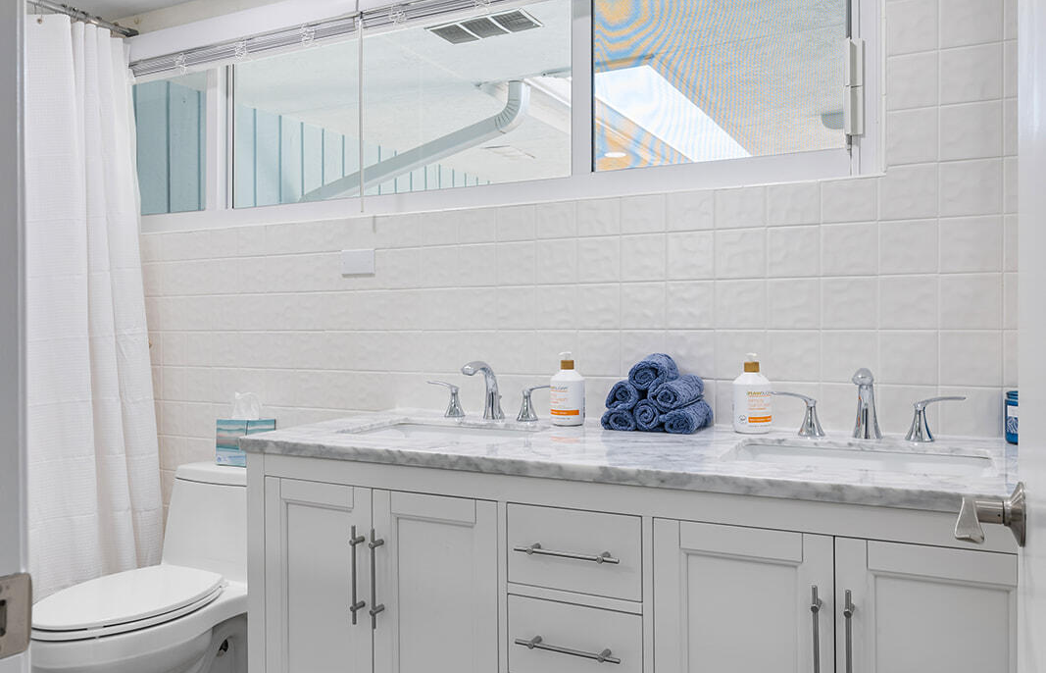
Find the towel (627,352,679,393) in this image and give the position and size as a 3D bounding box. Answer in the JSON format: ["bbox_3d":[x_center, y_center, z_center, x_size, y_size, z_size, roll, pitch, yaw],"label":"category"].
[{"bbox_3d":[0.295,0.079,1.837,0.074,0.070,0.140,0,1,27],"label":"towel"}]

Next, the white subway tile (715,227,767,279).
[{"bbox_3d":[0.481,-0.180,1.824,0.108,0.108,0.010,0,0,27],"label":"white subway tile"}]

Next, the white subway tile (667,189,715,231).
[{"bbox_3d":[0.382,-0.281,1.873,0.108,0.086,0.010,0,0,27],"label":"white subway tile"}]

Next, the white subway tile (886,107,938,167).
[{"bbox_3d":[0.792,-0.405,1.684,0.094,0.108,0.010,0,0,27],"label":"white subway tile"}]

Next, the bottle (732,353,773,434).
[{"bbox_3d":[0.489,0.120,1.762,0.077,0.168,0.077,0,0,0],"label":"bottle"}]

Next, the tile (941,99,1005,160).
[{"bbox_3d":[0.885,-0.405,1.637,0.108,0.108,0.010,0,0,27],"label":"tile"}]

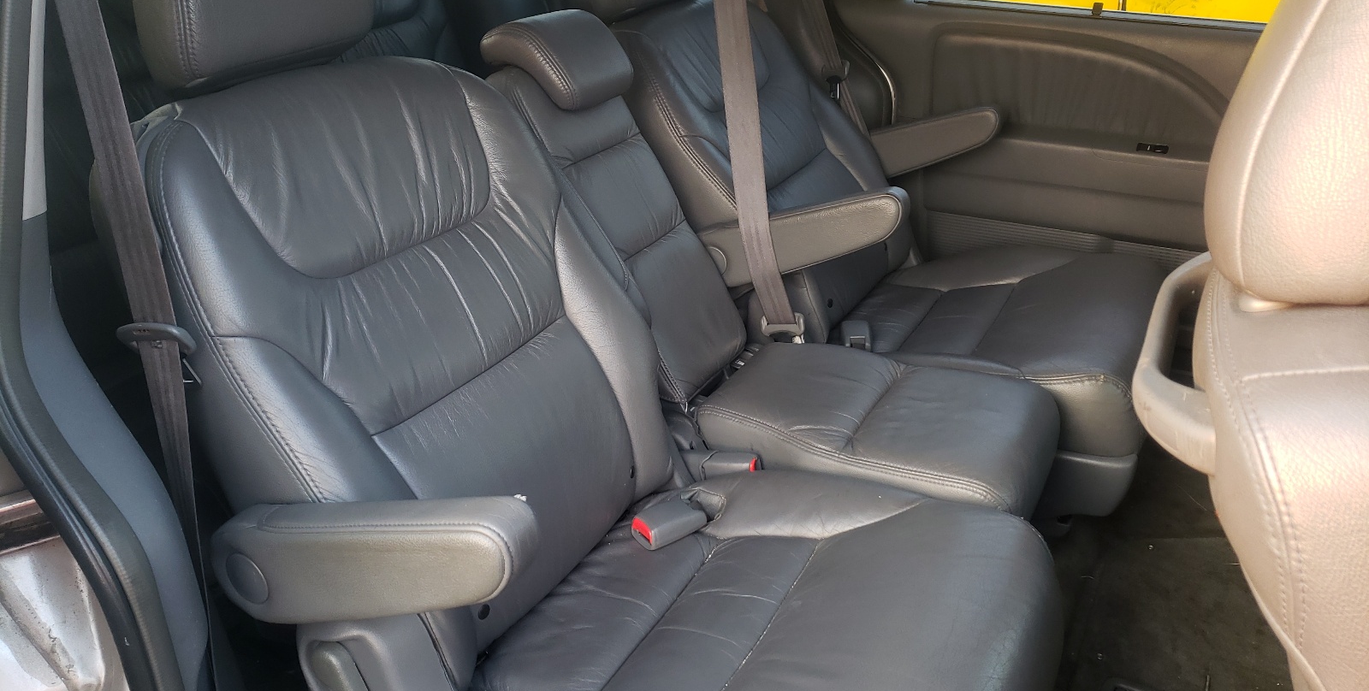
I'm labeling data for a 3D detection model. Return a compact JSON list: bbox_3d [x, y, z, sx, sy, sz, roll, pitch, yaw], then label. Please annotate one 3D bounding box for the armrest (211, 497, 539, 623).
[{"bbox_3d":[-0.252,0.167,0.811,0.349,0.091,0.073,-11,17,35],"label":"armrest"}]

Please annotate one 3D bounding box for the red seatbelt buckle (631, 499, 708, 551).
[{"bbox_3d":[-0.017,0.208,1.194,0.073,0.027,0.043,-21,36,-27],"label":"red seatbelt buckle"}]

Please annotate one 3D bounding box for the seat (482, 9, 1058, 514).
[{"bbox_3d":[0.111,-0.098,1.344,0.779,0.617,0.304,15,30,25],"label":"seat"}]

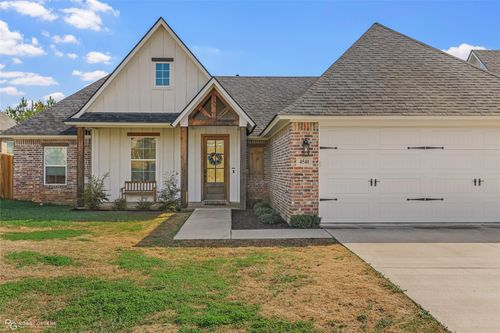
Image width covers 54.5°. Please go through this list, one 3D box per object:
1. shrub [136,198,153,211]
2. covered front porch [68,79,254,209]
[{"bbox_3d":[-3.540,1.270,16.300,0.540,0.420,0.520,0,0,-2],"label":"shrub"},{"bbox_3d":[-3.020,-0.745,17.450,6.300,4.370,2.500,0,0,-2],"label":"covered front porch"}]

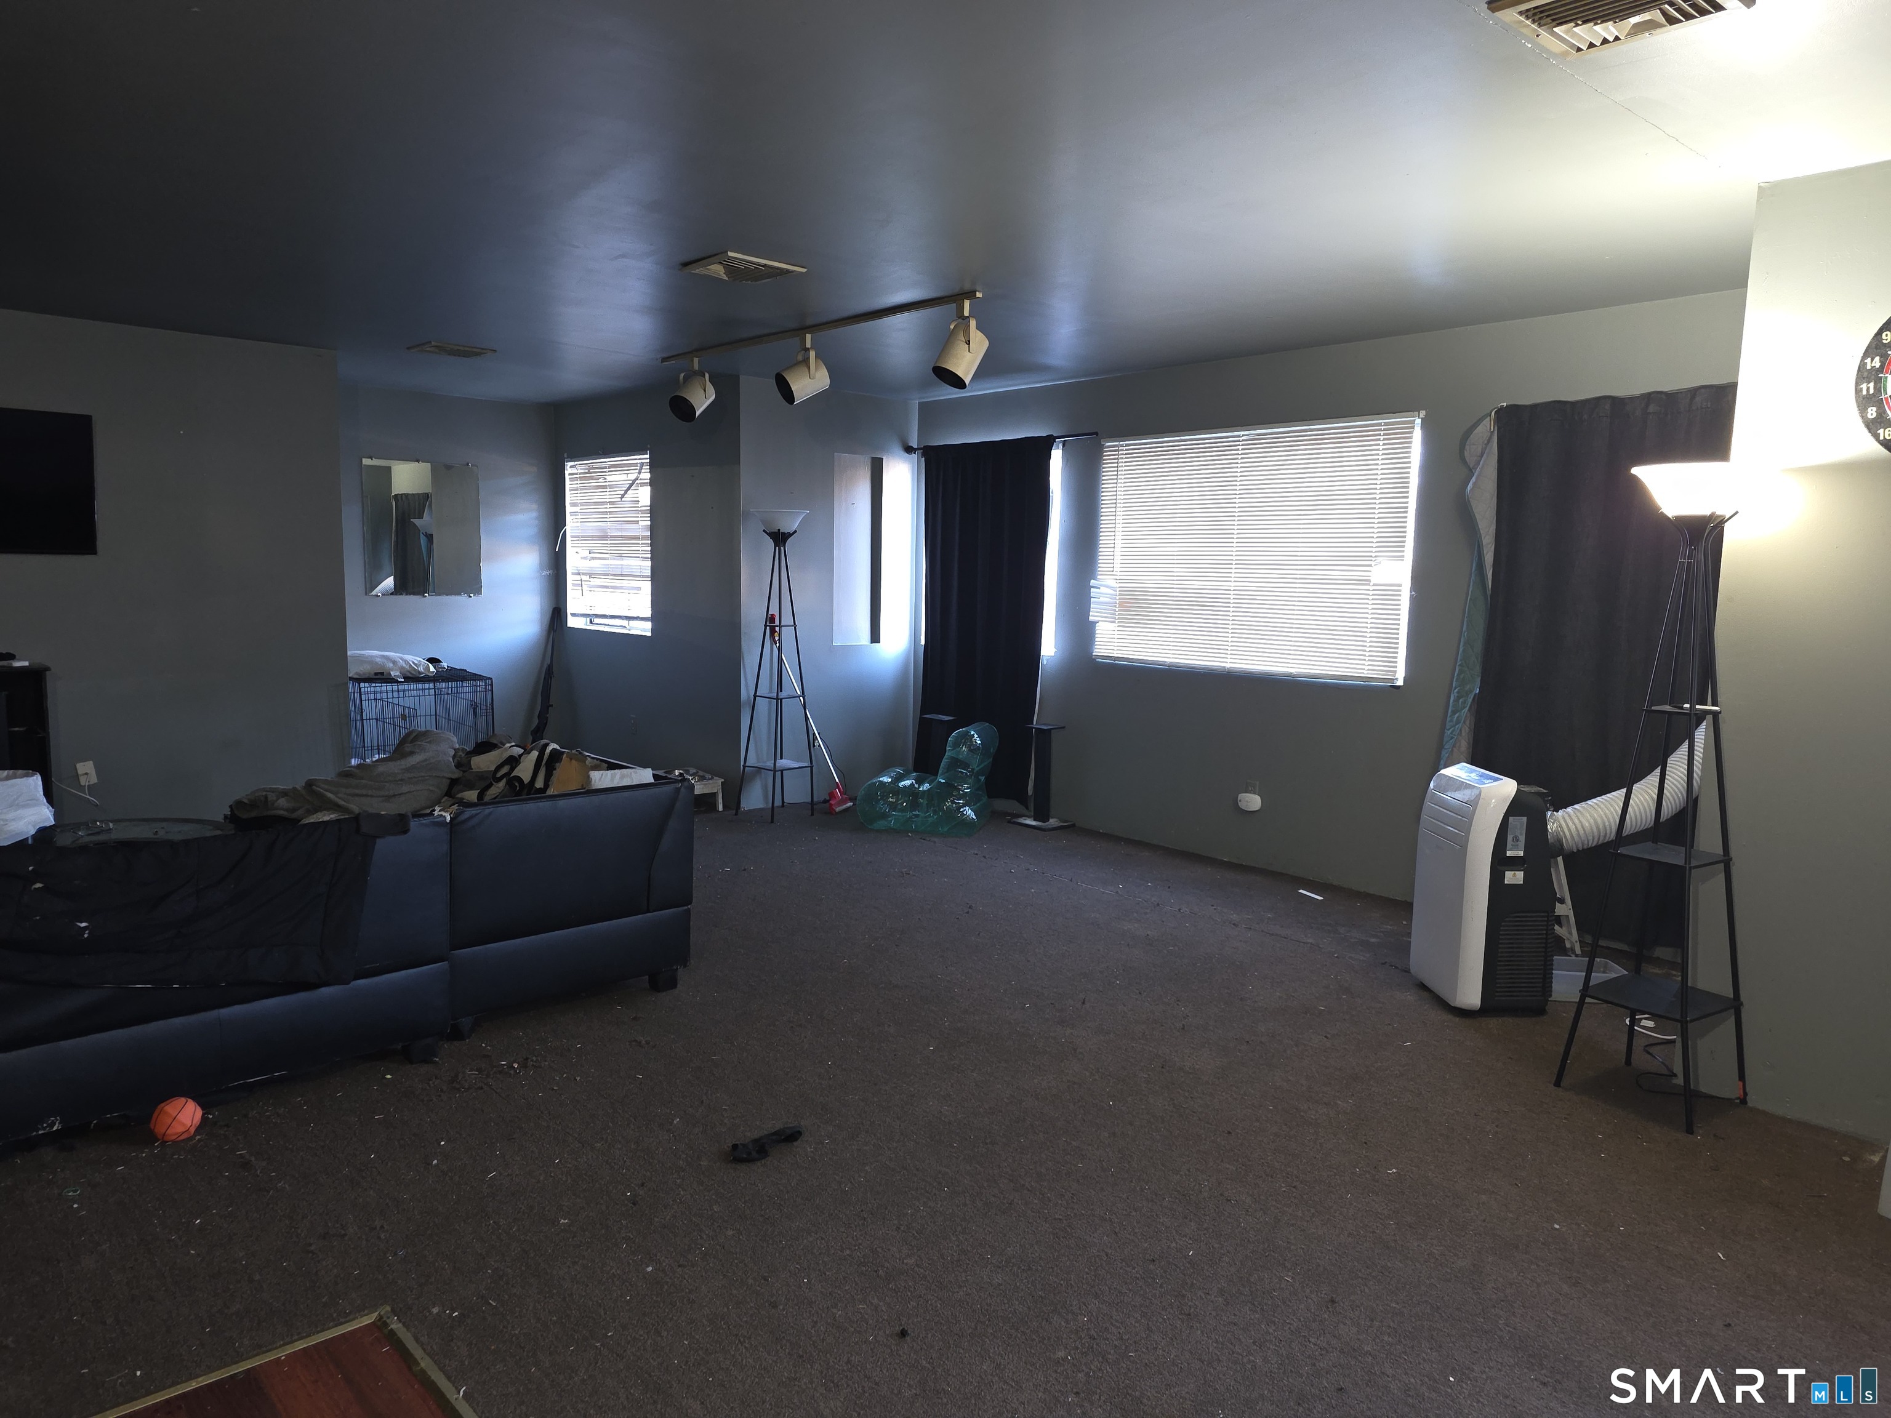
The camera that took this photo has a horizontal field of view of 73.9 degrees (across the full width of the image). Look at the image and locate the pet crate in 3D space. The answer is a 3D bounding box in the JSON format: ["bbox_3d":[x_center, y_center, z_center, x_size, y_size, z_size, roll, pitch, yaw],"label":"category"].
[{"bbox_3d":[-3.333,0.126,7.692,0.740,0.740,1.000,-4,8,-40],"label":"pet crate"}]

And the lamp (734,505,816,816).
[{"bbox_3d":[-0.955,-0.250,7.114,0.345,1.725,0.345,-5,9,-45],"label":"lamp"}]

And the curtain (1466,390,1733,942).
[{"bbox_3d":[2.571,-0.158,4.838,0.100,2.070,1.060,-4,8,-42],"label":"curtain"}]

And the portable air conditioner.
[{"bbox_3d":[1.880,0.602,4.329,0.310,0.770,0.415,0,6,-10],"label":"portable air conditioner"}]

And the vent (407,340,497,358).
[{"bbox_3d":[-2.484,-1.810,6.315,0.324,0.025,0.324,-4,8,-42],"label":"vent"}]

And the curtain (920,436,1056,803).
[{"bbox_3d":[0.175,-0.492,7.468,0.100,2.110,1.080,-4,8,-42],"label":"curtain"}]

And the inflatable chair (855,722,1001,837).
[{"bbox_3d":[-0.072,0.355,7.078,0.680,0.570,0.700,3,6,12],"label":"inflatable chair"}]

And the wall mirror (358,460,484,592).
[{"bbox_3d":[-3.385,-1.167,8.169,0.743,0.859,0.020,-4,8,-42],"label":"wall mirror"}]

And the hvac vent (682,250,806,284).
[{"bbox_3d":[-0.723,-1.566,4.467,0.324,0.025,0.324,-4,8,-42],"label":"hvac vent"}]

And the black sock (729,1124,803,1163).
[{"bbox_3d":[-0.437,1.054,3.051,0.200,0.040,0.075,-3,7,-34],"label":"black sock"}]

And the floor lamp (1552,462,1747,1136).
[{"bbox_3d":[1.991,0.224,3.413,0.350,1.725,0.350,-3,8,-34],"label":"floor lamp"}]

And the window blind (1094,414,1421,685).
[{"bbox_3d":[1.430,-0.769,6.136,0.050,1.175,1.775,-4,8,-42],"label":"window blind"}]

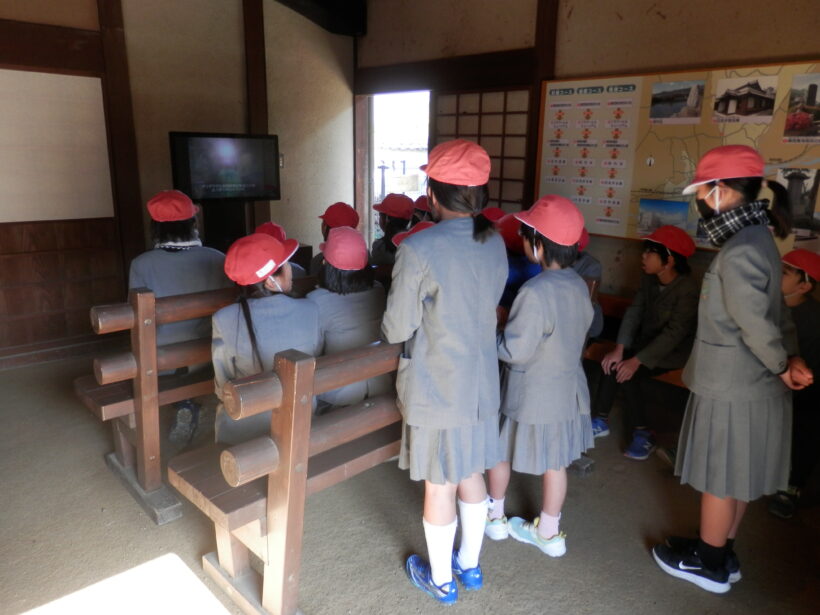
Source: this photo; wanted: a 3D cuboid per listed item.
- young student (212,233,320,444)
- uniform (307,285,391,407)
[{"bbox_3d":[-0.566,0.291,2.157,0.400,1.130,0.600,-9,17,-34],"label":"young student"},{"bbox_3d":[-0.255,0.150,2.136,0.390,0.530,0.320,-8,18,-32],"label":"uniform"}]

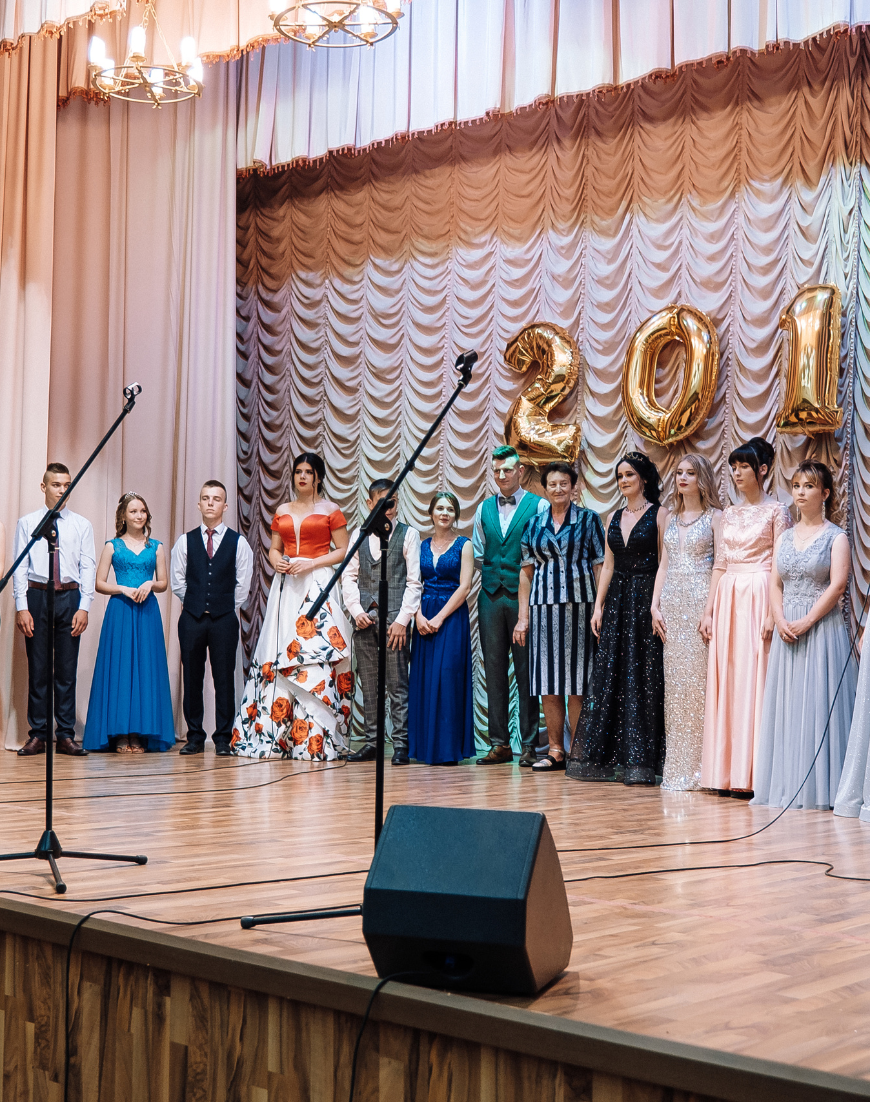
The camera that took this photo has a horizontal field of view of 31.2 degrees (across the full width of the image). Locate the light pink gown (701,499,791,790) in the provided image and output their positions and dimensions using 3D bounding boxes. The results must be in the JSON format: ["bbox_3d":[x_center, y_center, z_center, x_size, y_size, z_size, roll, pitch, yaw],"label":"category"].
[{"bbox_3d":[1.547,0.461,7.840,0.450,1.424,0.400,-2,-3,44],"label":"light pink gown"}]

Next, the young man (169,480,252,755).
[{"bbox_3d":[-1.428,0.410,9.950,0.520,1.714,0.330,1,-2,-5],"label":"young man"}]

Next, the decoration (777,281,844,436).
[{"bbox_3d":[2.002,-1.020,8.330,0.320,0.797,0.160,-2,-3,42],"label":"decoration"}]

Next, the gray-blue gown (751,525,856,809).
[{"bbox_3d":[1.731,0.528,7.330,0.500,1.318,0.470,-1,-3,38],"label":"gray-blue gown"}]

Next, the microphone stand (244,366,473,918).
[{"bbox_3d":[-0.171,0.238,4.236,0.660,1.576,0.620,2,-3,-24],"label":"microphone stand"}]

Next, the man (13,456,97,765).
[{"bbox_3d":[-2.383,0.349,9.800,0.530,1.797,0.320,1,-3,-16],"label":"man"}]

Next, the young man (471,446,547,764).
[{"bbox_3d":[0.464,0.316,9.262,0.500,1.888,0.360,-1,-3,25],"label":"young man"}]

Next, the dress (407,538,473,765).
[{"bbox_3d":[0.034,0.588,9.280,0.400,1.338,0.380,-1,-3,24],"label":"dress"}]

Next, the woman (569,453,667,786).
[{"bbox_3d":[0.995,0.346,8.400,0.540,1.761,0.500,-1,-3,33],"label":"woman"}]

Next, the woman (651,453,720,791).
[{"bbox_3d":[1.280,0.354,8.019,0.410,1.716,0.360,-1,-3,34],"label":"woman"}]

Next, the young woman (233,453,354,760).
[{"bbox_3d":[-0.843,0.326,9.542,0.750,1.866,0.680,0,-3,20],"label":"young woman"}]

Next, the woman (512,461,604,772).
[{"bbox_3d":[0.709,0.366,8.890,0.510,1.760,0.360,0,-3,22],"label":"woman"}]

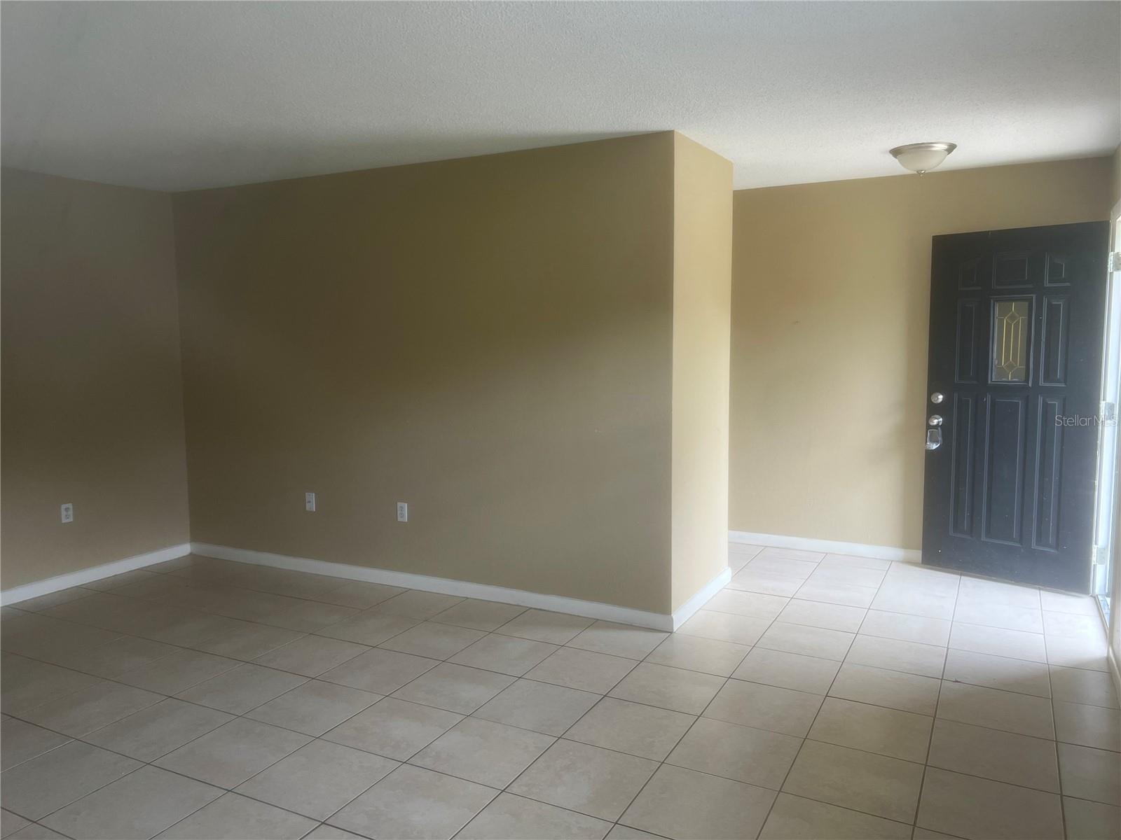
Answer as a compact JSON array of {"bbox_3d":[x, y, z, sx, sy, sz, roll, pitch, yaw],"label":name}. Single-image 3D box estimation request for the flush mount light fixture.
[{"bbox_3d":[1.904,-1.355,4.428,0.326,0.134,0.326,3,7,28],"label":"flush mount light fixture"}]

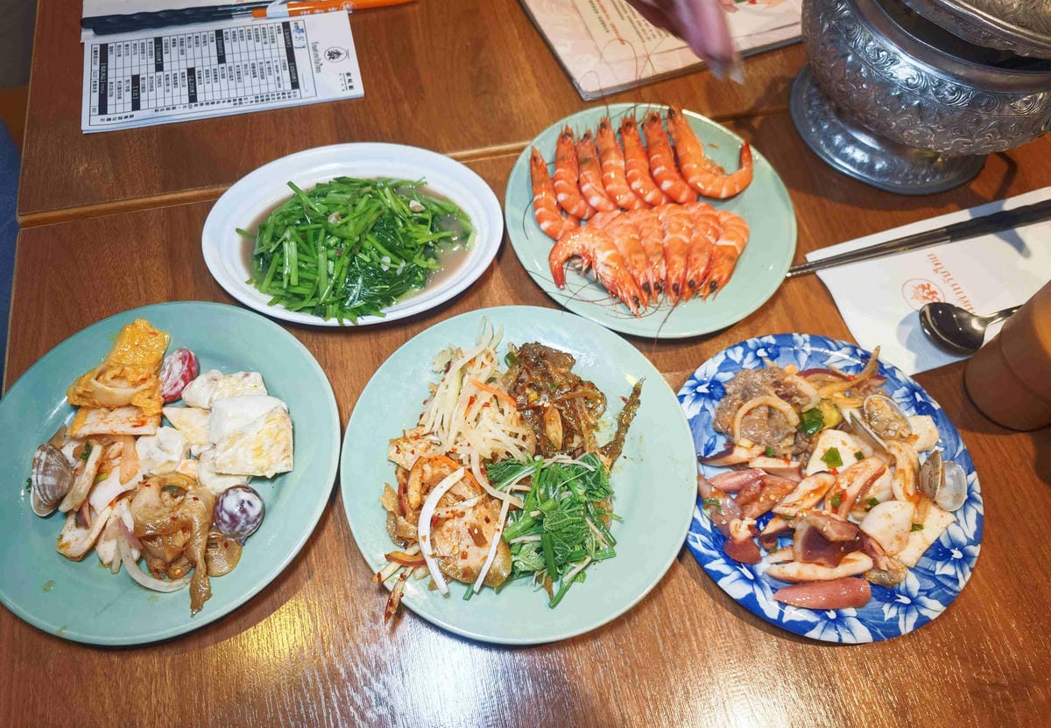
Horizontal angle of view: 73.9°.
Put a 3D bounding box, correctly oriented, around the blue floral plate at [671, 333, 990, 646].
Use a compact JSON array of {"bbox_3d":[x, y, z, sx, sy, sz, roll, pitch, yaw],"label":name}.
[{"bbox_3d":[0.173,0.068,0.418,0.186,0.022,0.186,1,64,-3],"label":"blue floral plate"}]

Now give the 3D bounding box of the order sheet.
[{"bbox_3d":[-0.240,-0.236,0.555,0.209,0.004,0.101,-10,65,-8],"label":"order sheet"}]

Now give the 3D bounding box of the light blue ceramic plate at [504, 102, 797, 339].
[{"bbox_3d":[0.087,-0.103,0.498,0.203,0.022,0.203,1,64,-3],"label":"light blue ceramic plate"}]

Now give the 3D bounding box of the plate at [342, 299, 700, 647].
[{"bbox_3d":[-0.004,0.058,0.410,0.202,0.022,0.202,1,64,-3],"label":"plate"}]

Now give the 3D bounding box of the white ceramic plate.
[{"bbox_3d":[-0.111,-0.084,0.473,0.194,0.030,0.147,-4,64,-5],"label":"white ceramic plate"}]

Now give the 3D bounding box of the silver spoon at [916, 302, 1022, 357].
[{"bbox_3d":[0.337,-0.039,0.478,0.155,0.024,0.037,-15,65,-10],"label":"silver spoon"}]

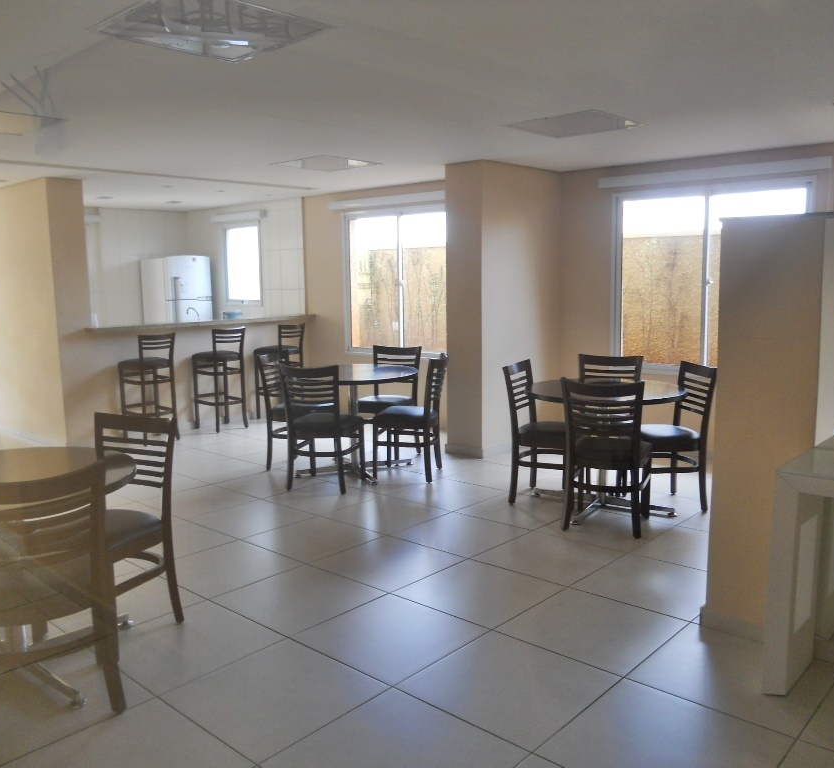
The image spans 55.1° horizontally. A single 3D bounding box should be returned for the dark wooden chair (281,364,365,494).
[{"bbox_3d":[-0.660,0.284,5.710,0.445,0.900,0.490,2,9,17],"label":"dark wooden chair"}]

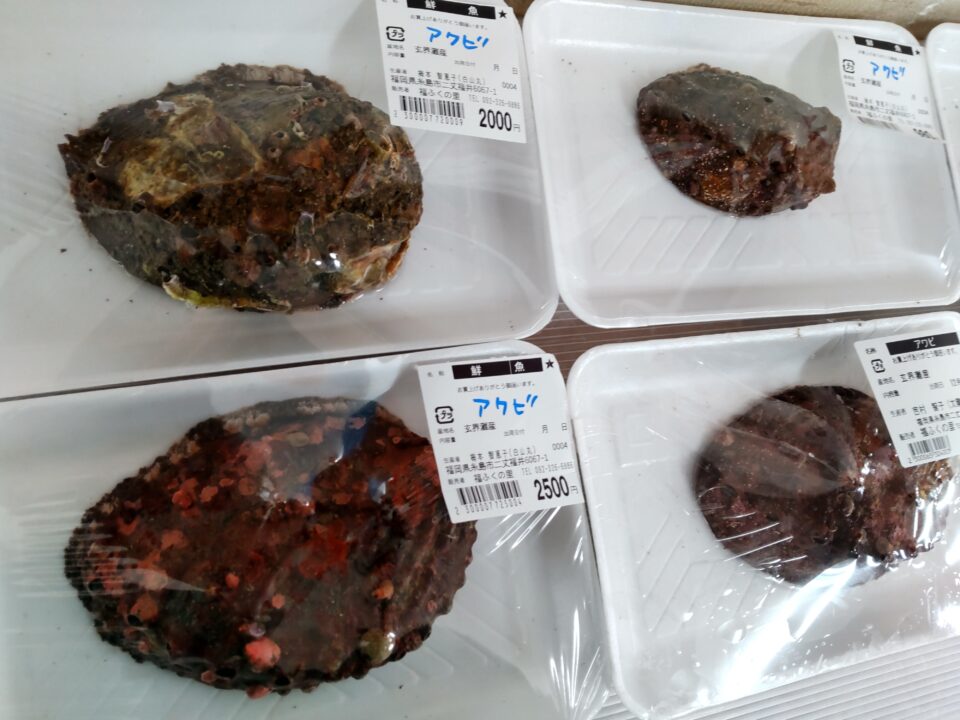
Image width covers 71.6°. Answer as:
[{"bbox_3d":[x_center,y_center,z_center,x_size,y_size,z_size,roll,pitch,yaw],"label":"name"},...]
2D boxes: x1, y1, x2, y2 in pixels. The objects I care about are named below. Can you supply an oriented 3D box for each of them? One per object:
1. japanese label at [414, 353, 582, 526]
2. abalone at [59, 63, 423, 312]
[{"bbox_3d":[0.009,0.029,0.255,0.054,0.003,0.059,-8,88,-19],"label":"japanese label"},{"bbox_3d":[-0.082,-0.068,0.243,0.134,0.040,0.097,0,82,-16],"label":"abalone"}]

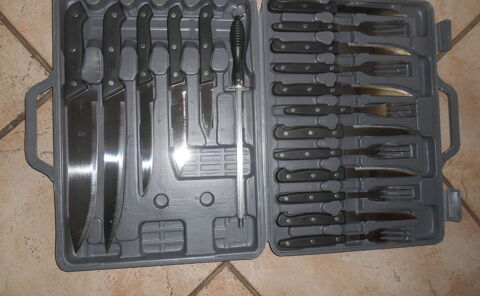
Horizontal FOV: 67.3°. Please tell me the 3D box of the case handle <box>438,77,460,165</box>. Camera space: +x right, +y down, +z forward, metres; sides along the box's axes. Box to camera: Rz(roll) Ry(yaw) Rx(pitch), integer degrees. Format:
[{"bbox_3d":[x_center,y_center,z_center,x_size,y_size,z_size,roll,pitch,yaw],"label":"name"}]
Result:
[{"bbox_3d":[0.318,-0.041,0.555,0.032,0.014,0.137,-2,89,-9],"label":"case handle"}]

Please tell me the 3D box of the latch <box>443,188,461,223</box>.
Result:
[{"bbox_3d":[0.324,0.088,0.556,0.030,0.012,0.050,-2,89,-9],"label":"latch"}]

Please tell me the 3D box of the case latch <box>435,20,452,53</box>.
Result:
[{"bbox_3d":[0.314,-0.173,0.562,0.026,0.012,0.050,-2,89,-9],"label":"case latch"}]

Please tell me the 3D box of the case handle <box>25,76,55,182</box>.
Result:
[{"bbox_3d":[-0.255,-0.024,0.465,0.036,0.014,0.134,-2,89,-9],"label":"case handle"}]

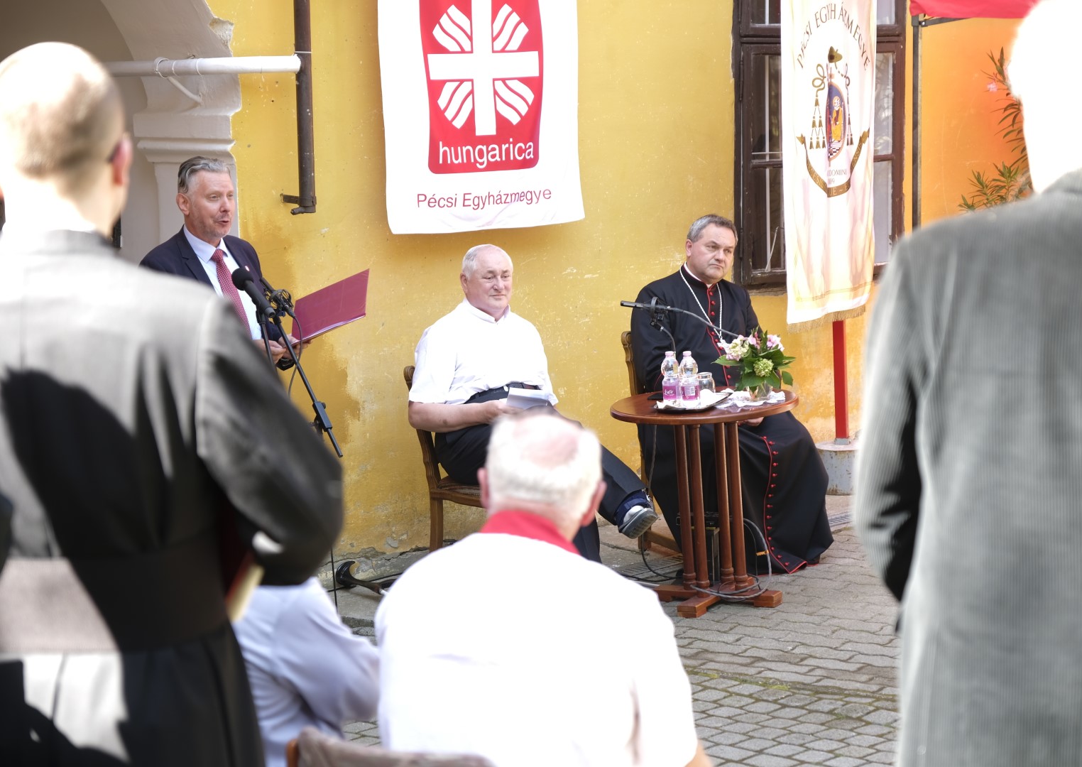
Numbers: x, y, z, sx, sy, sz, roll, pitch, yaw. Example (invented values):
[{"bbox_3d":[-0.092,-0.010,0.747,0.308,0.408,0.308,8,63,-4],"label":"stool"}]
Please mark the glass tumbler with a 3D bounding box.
[{"bbox_3d":[0.614,-0.001,9.857,0.072,0.085,0.072,-4,9,1],"label":"glass tumbler"}]

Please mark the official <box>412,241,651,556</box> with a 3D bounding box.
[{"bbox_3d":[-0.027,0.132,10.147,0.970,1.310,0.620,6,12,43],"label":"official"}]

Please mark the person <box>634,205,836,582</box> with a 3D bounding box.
[{"bbox_3d":[0.709,0.029,10.358,0.640,1.320,0.880,-9,11,-38],"label":"person"}]

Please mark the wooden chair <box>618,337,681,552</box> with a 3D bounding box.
[{"bbox_3d":[0.689,0.218,10.574,0.500,0.930,0.560,-8,11,-32],"label":"wooden chair"}]

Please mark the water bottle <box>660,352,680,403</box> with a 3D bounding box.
[{"bbox_3d":[0.469,-0.029,9.711,0.068,0.192,0.068,-4,9,0],"label":"water bottle"}]

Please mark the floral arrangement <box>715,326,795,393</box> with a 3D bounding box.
[{"bbox_3d":[0.781,-0.077,9.704,0.295,0.262,0.270,-4,9,0],"label":"floral arrangement"}]

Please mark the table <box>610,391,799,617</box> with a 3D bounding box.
[{"bbox_3d":[0.625,0.438,9.727,0.695,0.740,0.695,-4,9,1],"label":"table"}]

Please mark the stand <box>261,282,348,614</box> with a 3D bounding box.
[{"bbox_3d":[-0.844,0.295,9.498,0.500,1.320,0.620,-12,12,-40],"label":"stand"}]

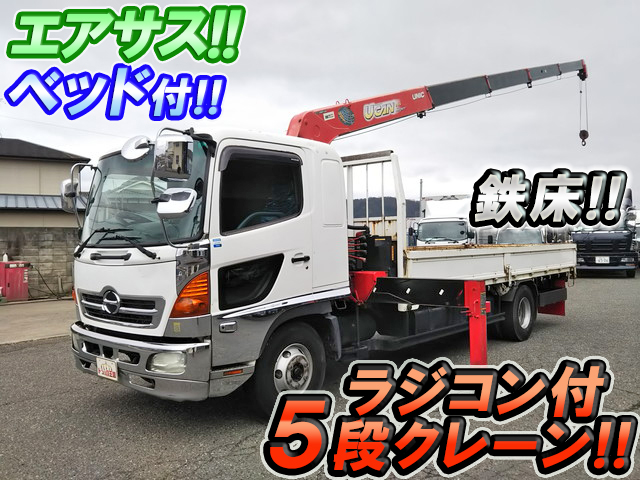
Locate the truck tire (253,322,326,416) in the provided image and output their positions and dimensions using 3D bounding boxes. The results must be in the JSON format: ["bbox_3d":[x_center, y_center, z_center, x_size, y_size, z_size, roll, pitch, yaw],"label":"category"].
[{"bbox_3d":[-0.289,1.131,4.838,0.225,0.820,0.820,-2,-1,44],"label":"truck tire"}]

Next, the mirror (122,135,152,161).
[{"bbox_3d":[-1.241,-0.622,3.731,0.195,0.190,0.090,-1,-29,18],"label":"mirror"}]

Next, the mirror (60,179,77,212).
[{"bbox_3d":[-2.518,-0.444,5.575,0.100,0.330,0.210,-1,0,-36],"label":"mirror"}]

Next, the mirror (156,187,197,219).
[{"bbox_3d":[-0.964,-0.239,3.741,0.240,0.200,0.130,-1,-11,15],"label":"mirror"}]

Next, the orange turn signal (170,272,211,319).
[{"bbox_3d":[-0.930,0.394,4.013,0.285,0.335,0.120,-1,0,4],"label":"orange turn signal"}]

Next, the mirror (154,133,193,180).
[{"bbox_3d":[-0.983,-0.553,3.741,0.235,0.320,0.090,-1,0,4],"label":"mirror"}]

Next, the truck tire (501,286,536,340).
[{"bbox_3d":[2.974,1.092,8.350,0.230,0.841,0.841,-1,0,42],"label":"truck tire"}]

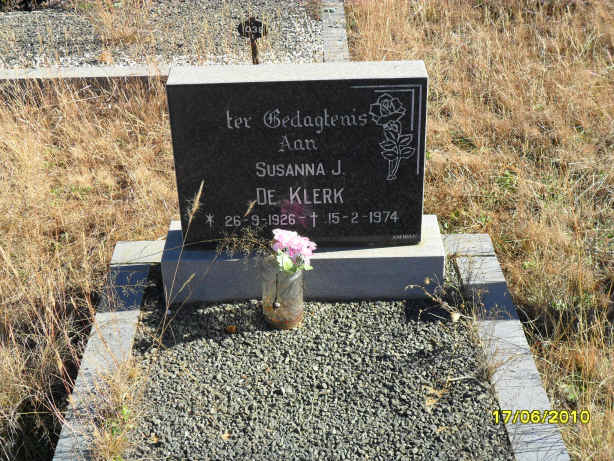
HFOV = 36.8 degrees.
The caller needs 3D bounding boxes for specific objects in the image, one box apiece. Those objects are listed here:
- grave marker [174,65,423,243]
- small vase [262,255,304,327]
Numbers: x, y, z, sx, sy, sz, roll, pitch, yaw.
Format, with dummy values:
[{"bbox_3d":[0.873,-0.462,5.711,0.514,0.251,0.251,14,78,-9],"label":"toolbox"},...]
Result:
[{"bbox_3d":[-0.018,-0.182,2.304,0.610,0.453,0.110,-1,32,0],"label":"grave marker"},{"bbox_3d":[-0.058,0.154,2.299,0.100,0.153,0.100,-1,32,0],"label":"small vase"}]

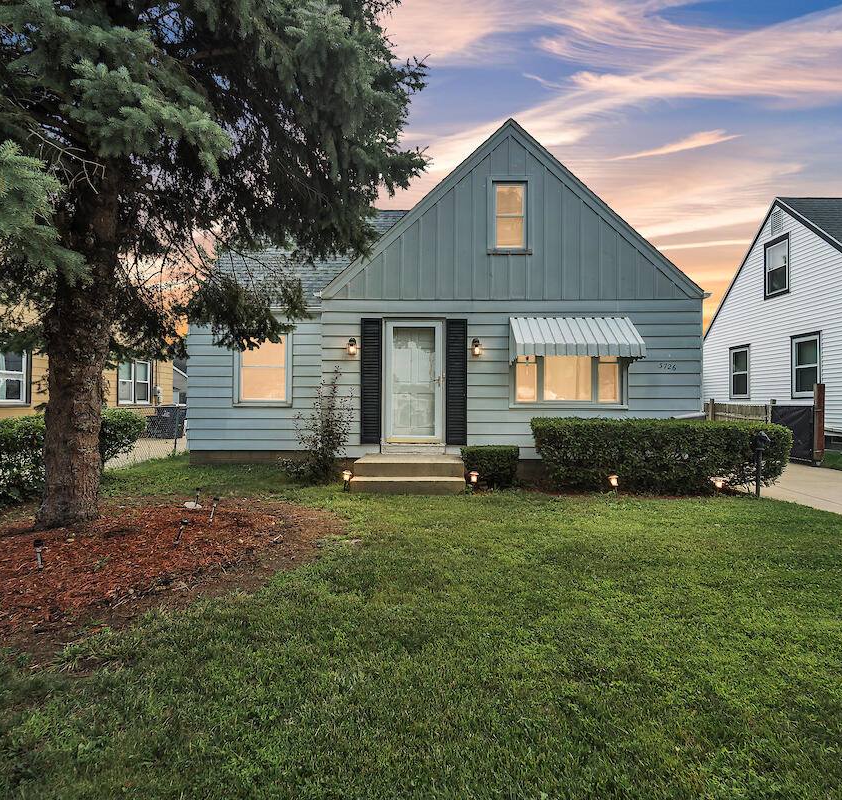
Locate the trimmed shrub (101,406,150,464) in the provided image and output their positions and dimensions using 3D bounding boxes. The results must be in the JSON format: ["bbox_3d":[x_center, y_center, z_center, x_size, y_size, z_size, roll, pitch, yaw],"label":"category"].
[{"bbox_3d":[-5.550,0.720,8.300,1.200,1.120,1.200,0,-1,0],"label":"trimmed shrub"}]

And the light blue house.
[{"bbox_3d":[0.130,-1.840,11.950,9.350,6.400,8.500,0,-1,0],"label":"light blue house"}]

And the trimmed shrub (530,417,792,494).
[{"bbox_3d":[3.380,0.790,6.800,3.480,1.030,0.920,0,-1,0],"label":"trimmed shrub"}]

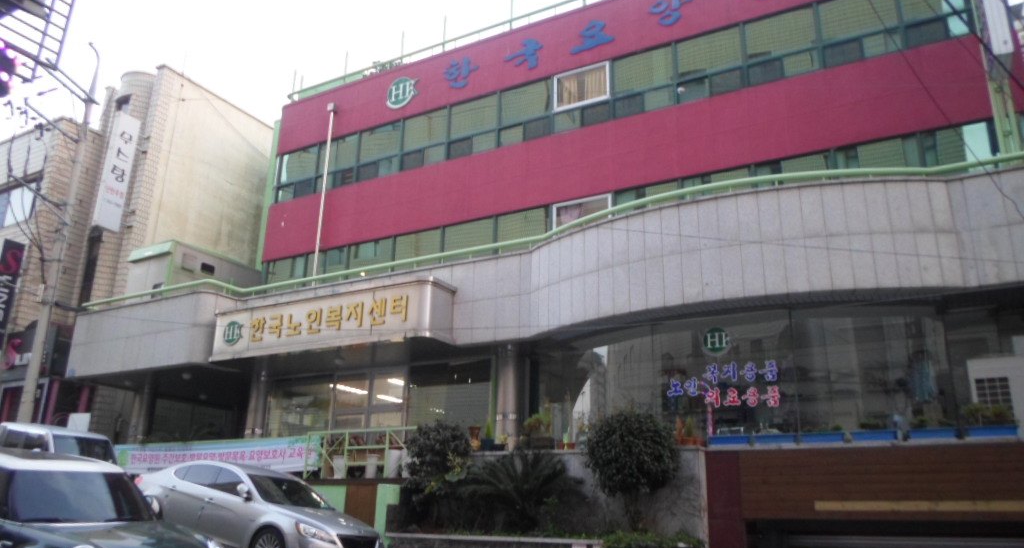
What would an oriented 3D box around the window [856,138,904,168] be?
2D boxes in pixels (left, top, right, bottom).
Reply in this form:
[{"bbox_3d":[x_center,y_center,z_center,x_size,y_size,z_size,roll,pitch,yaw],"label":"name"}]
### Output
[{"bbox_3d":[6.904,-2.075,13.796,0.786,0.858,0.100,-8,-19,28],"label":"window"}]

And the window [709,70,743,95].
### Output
[{"bbox_3d":[4.383,-3.907,15.103,0.656,0.422,0.100,-8,-20,29],"label":"window"}]

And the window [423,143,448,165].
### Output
[{"bbox_3d":[-1.959,-2.978,18.586,0.666,0.422,0.100,-8,-20,29],"label":"window"}]

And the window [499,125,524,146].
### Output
[{"bbox_3d":[0.018,-3.351,18.186,0.729,0.458,0.100,-8,-19,28],"label":"window"}]

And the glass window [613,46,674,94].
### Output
[{"bbox_3d":[2.860,-4.440,16.186,1.333,0.843,0.100,-8,-20,29],"label":"glass window"}]

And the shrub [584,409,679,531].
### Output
[{"bbox_3d":[1.548,2.512,9.580,1.195,1.531,1.158,-8,-20,28],"label":"shrub"}]

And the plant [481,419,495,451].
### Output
[{"bbox_3d":[-0.412,2.702,12.447,0.230,0.500,0.230,1,-17,0],"label":"plant"}]

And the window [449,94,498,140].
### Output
[{"bbox_3d":[-0.972,-3.990,18.959,1.416,1.072,0.100,-8,-19,28],"label":"window"}]

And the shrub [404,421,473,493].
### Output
[{"bbox_3d":[-1.214,3.030,12.211,1.050,1.120,1.000,1,-17,0],"label":"shrub"}]

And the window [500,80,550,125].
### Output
[{"bbox_3d":[0.348,-4.178,18.252,1.459,1.058,0.100,-8,-19,28],"label":"window"}]

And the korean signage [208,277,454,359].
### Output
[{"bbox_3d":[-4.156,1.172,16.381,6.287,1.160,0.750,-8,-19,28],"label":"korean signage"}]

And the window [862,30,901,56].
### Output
[{"bbox_3d":[7.199,-4.447,14.363,0.729,0.472,0.100,-8,-19,28],"label":"window"}]

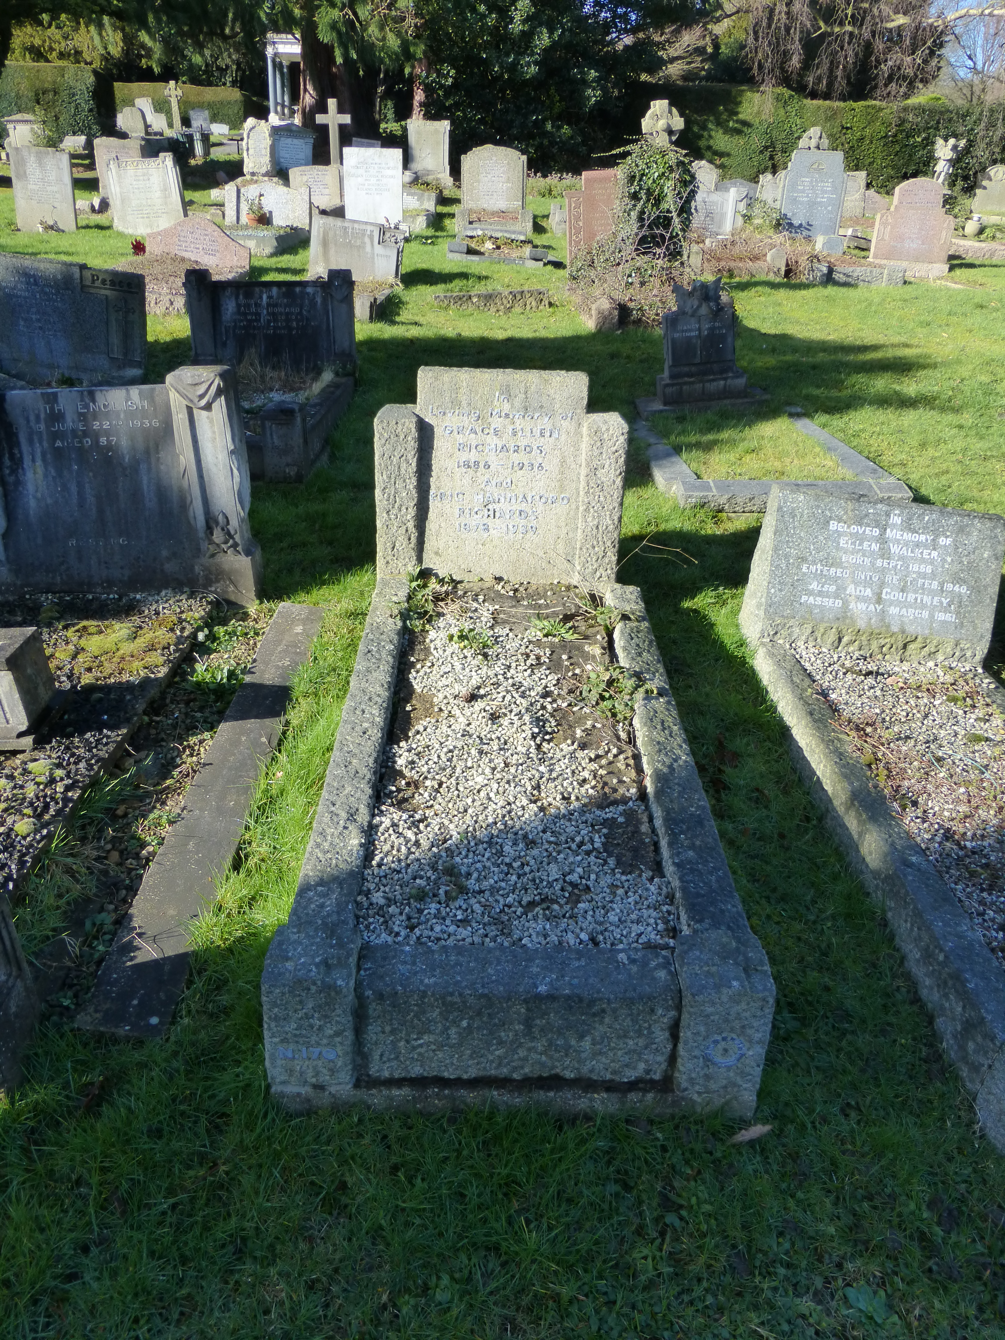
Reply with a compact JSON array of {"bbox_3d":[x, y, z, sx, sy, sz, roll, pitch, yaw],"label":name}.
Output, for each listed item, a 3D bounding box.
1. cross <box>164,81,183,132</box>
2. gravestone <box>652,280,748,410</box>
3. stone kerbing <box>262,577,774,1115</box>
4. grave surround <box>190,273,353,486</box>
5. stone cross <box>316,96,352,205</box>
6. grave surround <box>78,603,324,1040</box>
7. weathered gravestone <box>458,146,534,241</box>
[{"bbox_3d":[-10.433,-17.804,30.707,0.600,1.600,0.260,1,30,0],"label":"cross"},{"bbox_3d":[1.097,-1.816,5.304,0.450,0.635,0.200,-8,30,-3],"label":"gravestone"},{"bbox_3d":[0.019,0.253,2.412,0.864,0.321,1.706,1,30,-1],"label":"stone kerbing"},{"bbox_3d":[-1.375,-1.641,5.098,1.045,0.710,1.740,1,30,0],"label":"grave surround"},{"bbox_3d":[-2.625,-7.964,14.927,0.530,1.450,0.240,1,30,0],"label":"stone cross"},{"bbox_3d":[-0.716,0.274,2.662,0.165,0.110,1.850,1,30,0],"label":"grave surround"},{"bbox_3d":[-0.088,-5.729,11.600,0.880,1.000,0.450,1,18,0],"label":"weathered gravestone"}]

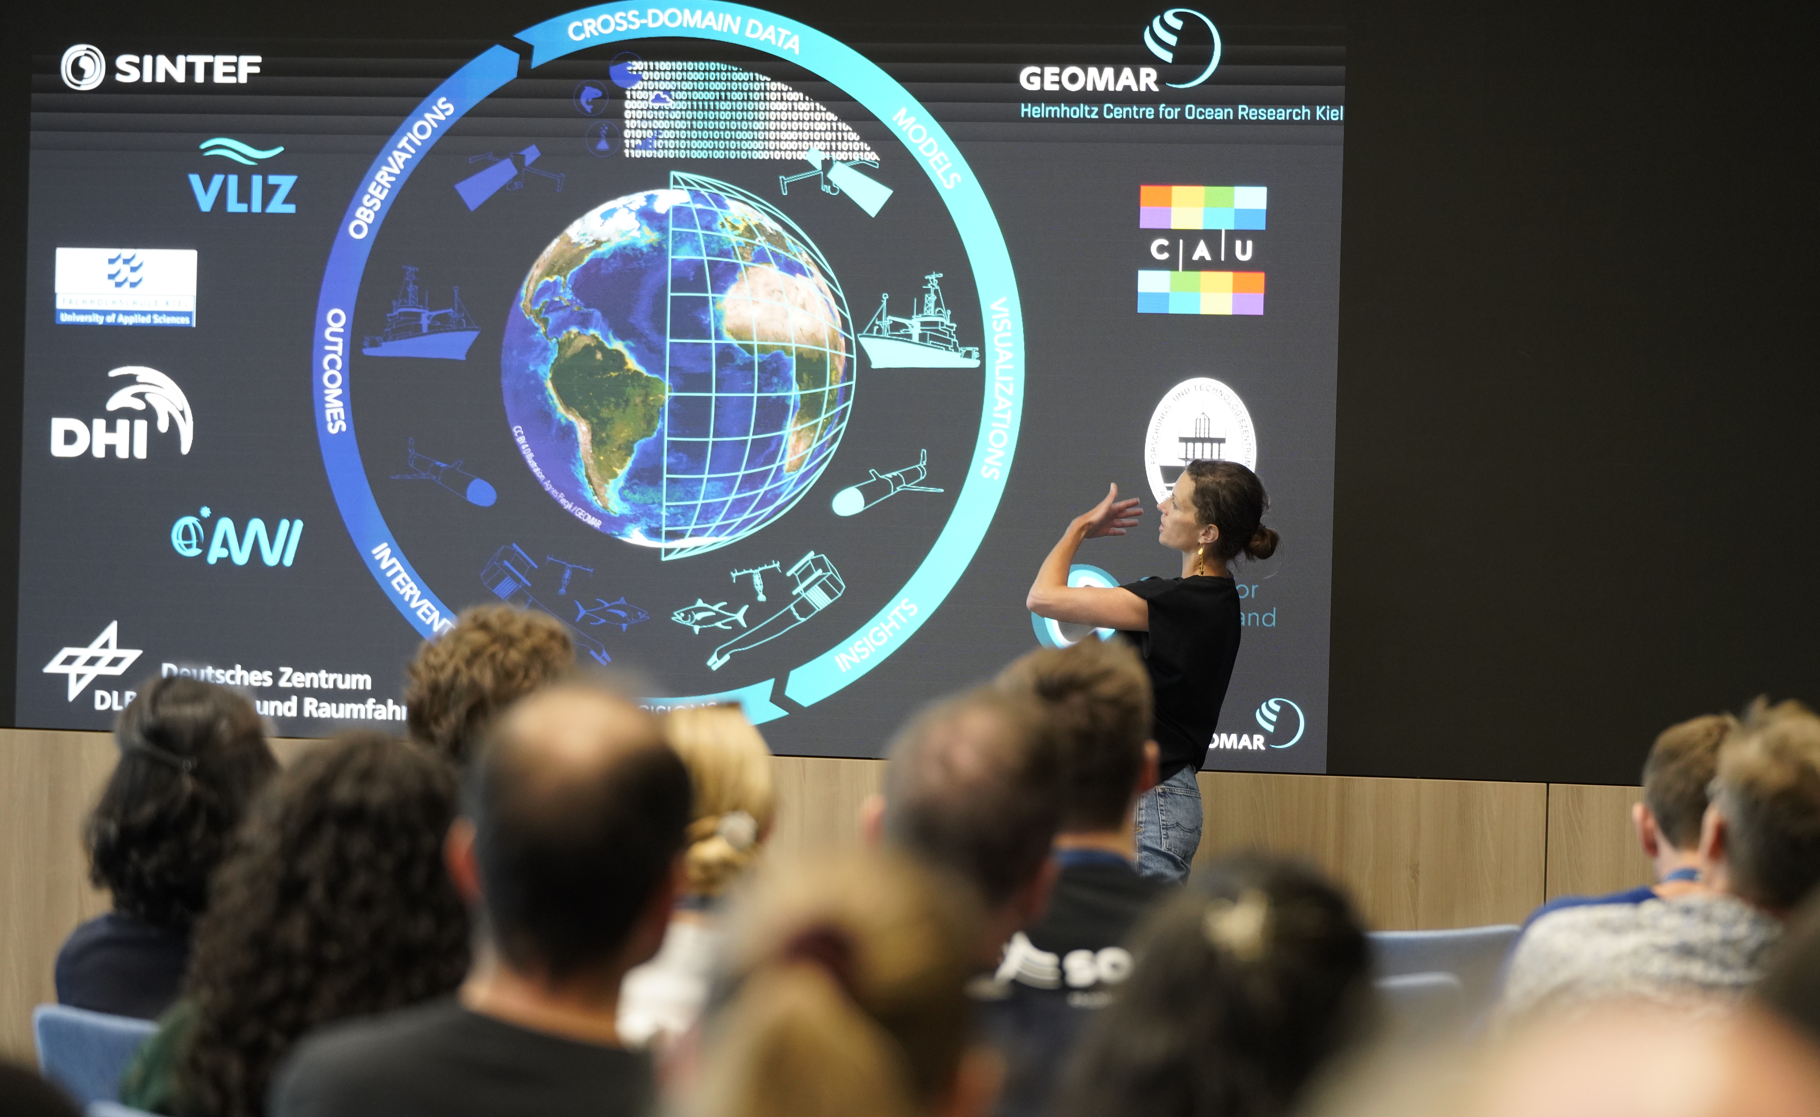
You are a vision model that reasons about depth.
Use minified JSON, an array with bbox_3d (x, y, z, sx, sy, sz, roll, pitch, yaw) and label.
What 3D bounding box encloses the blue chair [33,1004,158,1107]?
[{"bbox_3d":[-0.906,1.034,7.560,0.520,0.830,0.540,2,0,14],"label":"blue chair"}]

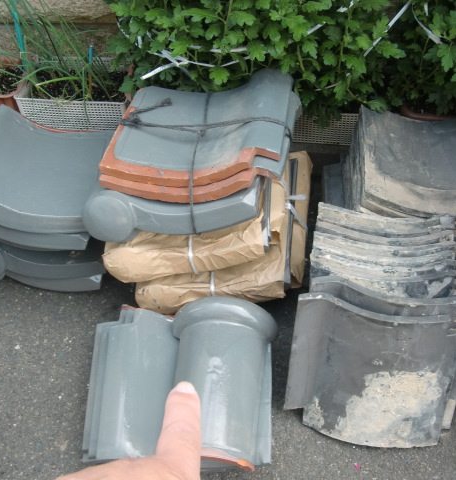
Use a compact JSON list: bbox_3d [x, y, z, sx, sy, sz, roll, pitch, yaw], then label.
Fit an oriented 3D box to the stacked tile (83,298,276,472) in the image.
[{"bbox_3d":[-0.071,0.240,1.216,0.307,0.125,0.295,-1,45,1],"label":"stacked tile"}]

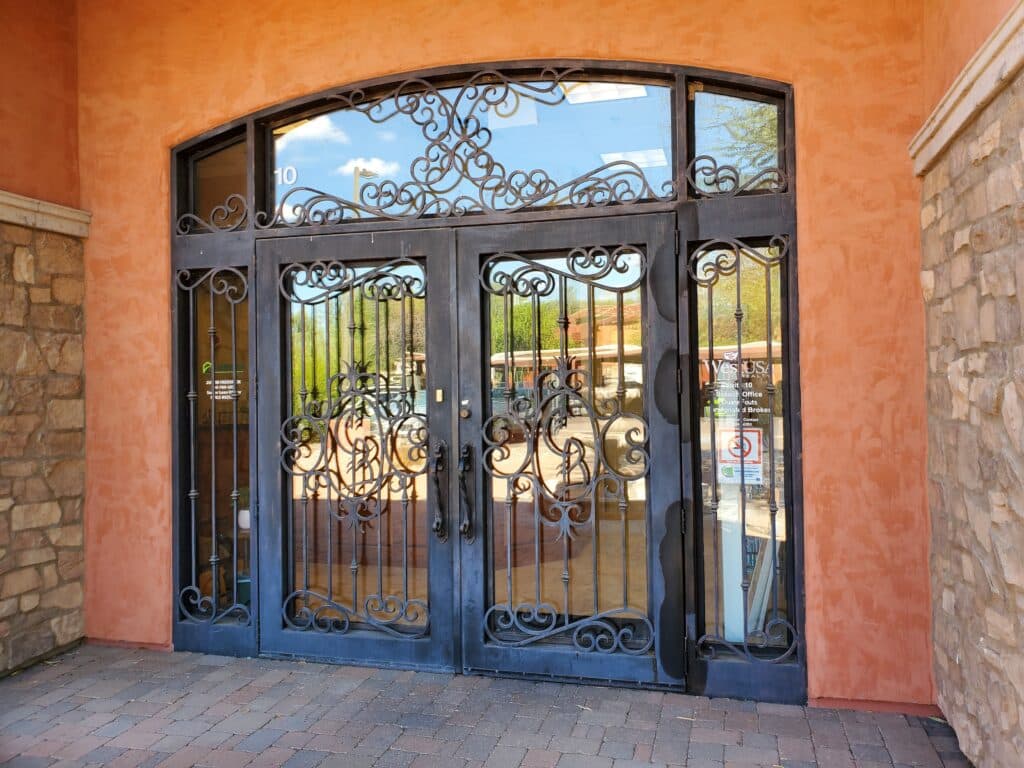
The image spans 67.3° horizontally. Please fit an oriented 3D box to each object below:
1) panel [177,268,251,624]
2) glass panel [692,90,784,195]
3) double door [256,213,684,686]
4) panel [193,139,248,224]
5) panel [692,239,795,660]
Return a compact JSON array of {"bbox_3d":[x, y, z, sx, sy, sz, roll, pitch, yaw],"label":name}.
[{"bbox_3d":[-1.774,0.376,4.638,0.490,2.125,0.060,-1,-1,14],"label":"panel"},{"bbox_3d":[1.152,-1.234,3.940,0.450,0.497,0.060,-1,-1,14],"label":"glass panel"},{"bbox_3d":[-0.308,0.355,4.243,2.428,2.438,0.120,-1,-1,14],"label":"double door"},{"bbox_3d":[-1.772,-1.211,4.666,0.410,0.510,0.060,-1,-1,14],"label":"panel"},{"bbox_3d":[1.172,0.334,3.906,0.498,2.127,0.060,-1,-1,14],"label":"panel"}]

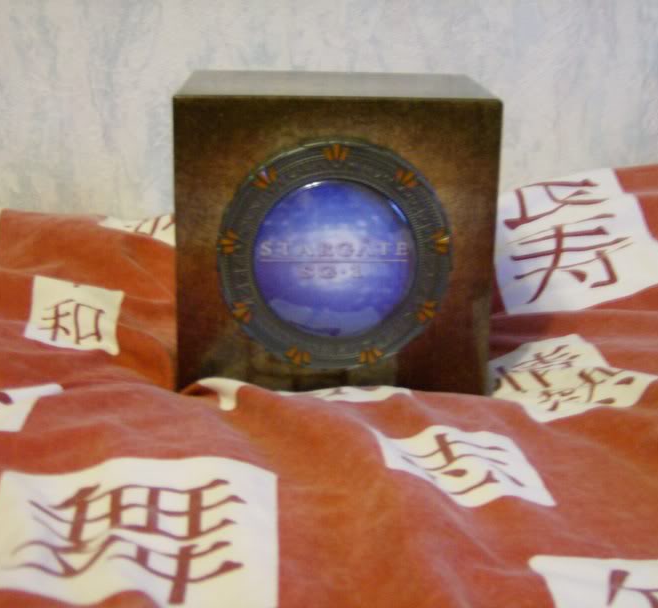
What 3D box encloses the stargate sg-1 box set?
[{"bbox_3d":[0.002,-0.052,0.760,0.205,0.206,0.157,0,18,-2],"label":"stargate sg-1 box set"}]

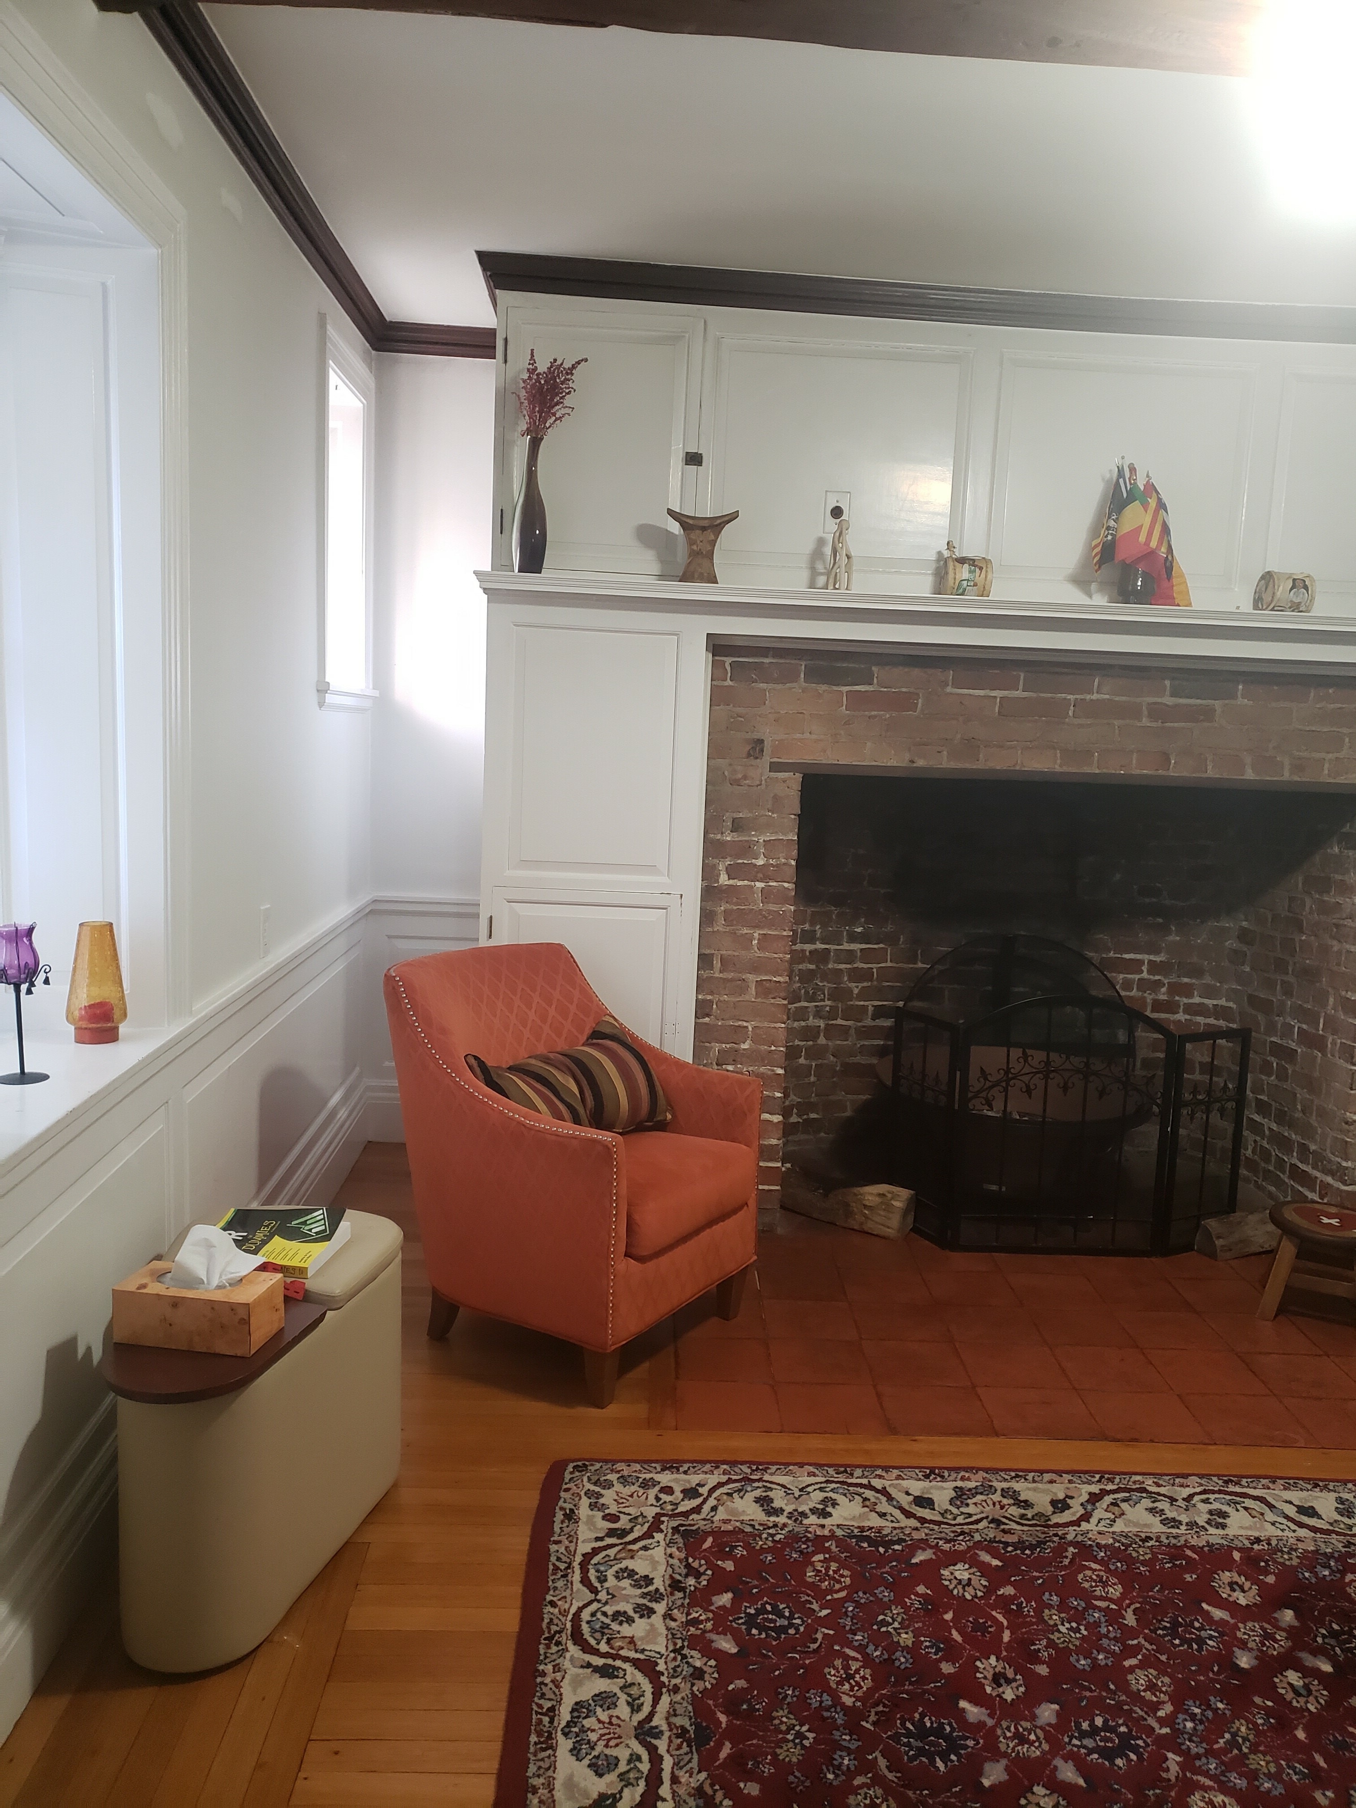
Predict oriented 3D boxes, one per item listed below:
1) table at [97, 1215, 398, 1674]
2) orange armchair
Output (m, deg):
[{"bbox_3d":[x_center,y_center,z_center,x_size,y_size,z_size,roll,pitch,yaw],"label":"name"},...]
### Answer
[{"bbox_3d":[-0.738,0.875,2.310,0.417,0.494,0.678,3,8,5],"label":"table"},{"bbox_3d":[-0.256,0.580,3.283,0.715,0.867,0.667,8,9,32],"label":"orange armchair"}]

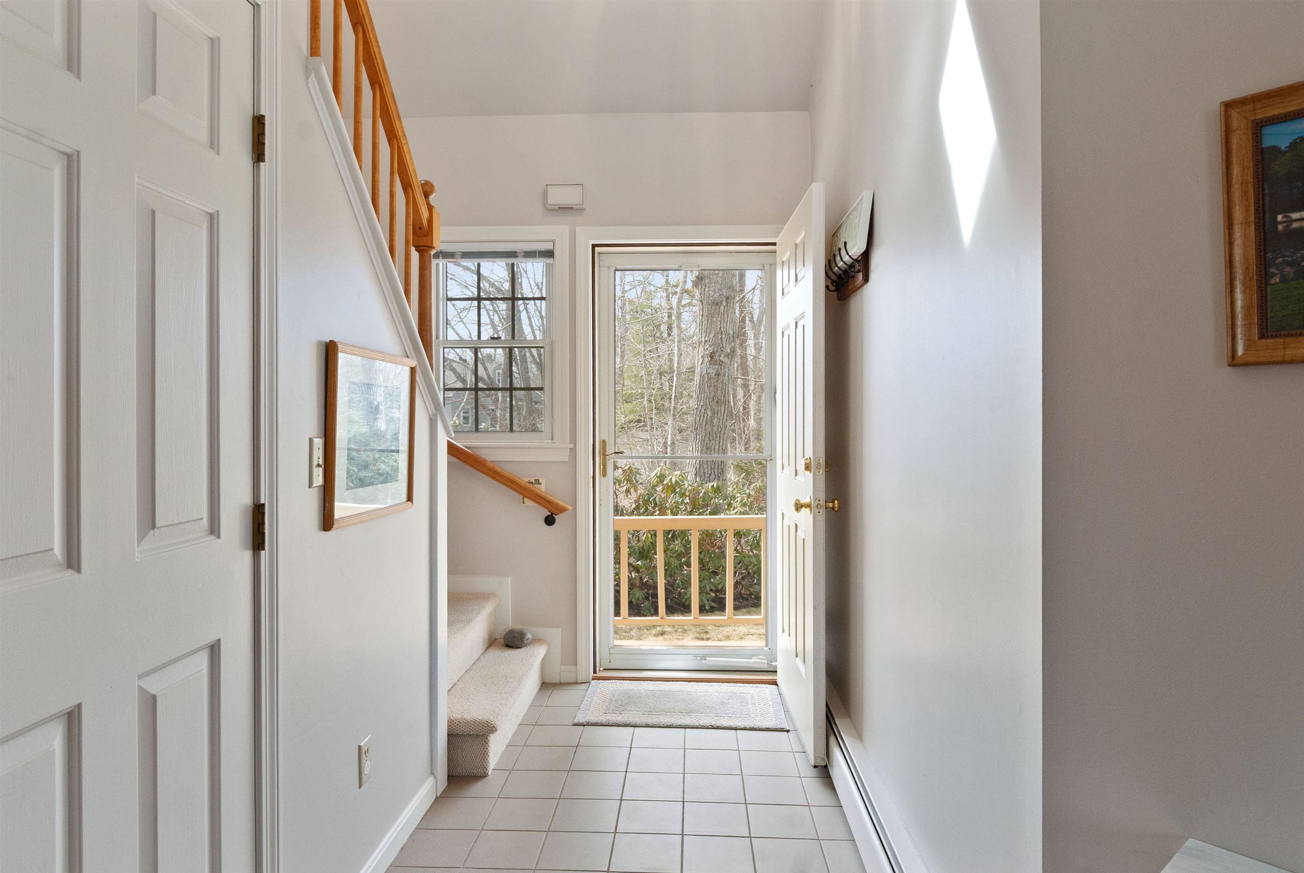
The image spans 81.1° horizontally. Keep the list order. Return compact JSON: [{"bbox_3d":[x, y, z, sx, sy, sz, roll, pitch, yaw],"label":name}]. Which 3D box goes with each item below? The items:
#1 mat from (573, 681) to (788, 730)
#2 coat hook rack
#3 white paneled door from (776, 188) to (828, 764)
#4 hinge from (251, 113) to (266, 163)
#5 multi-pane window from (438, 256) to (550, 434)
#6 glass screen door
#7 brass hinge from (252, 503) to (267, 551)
[{"bbox_3d":[0.132,1.133,3.225,0.850,0.012,0.460,0,1,3],"label":"mat"},{"bbox_3d":[0.627,-0.606,2.530,0.090,0.265,0.480,0,1,3],"label":"coat hook rack"},{"bbox_3d":[0.585,0.130,3.060,0.046,2.030,0.820,0,1,1],"label":"white paneled door"},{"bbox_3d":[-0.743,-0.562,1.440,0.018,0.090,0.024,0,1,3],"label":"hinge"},{"bbox_3d":[-0.742,-0.440,3.580,0.545,0.900,0.060,0,1,3],"label":"multi-pane window"},{"bbox_3d":[0.177,0.114,3.620,0.860,2.000,0.045,0,1,3],"label":"glass screen door"},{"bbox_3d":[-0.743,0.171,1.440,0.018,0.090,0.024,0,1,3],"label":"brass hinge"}]

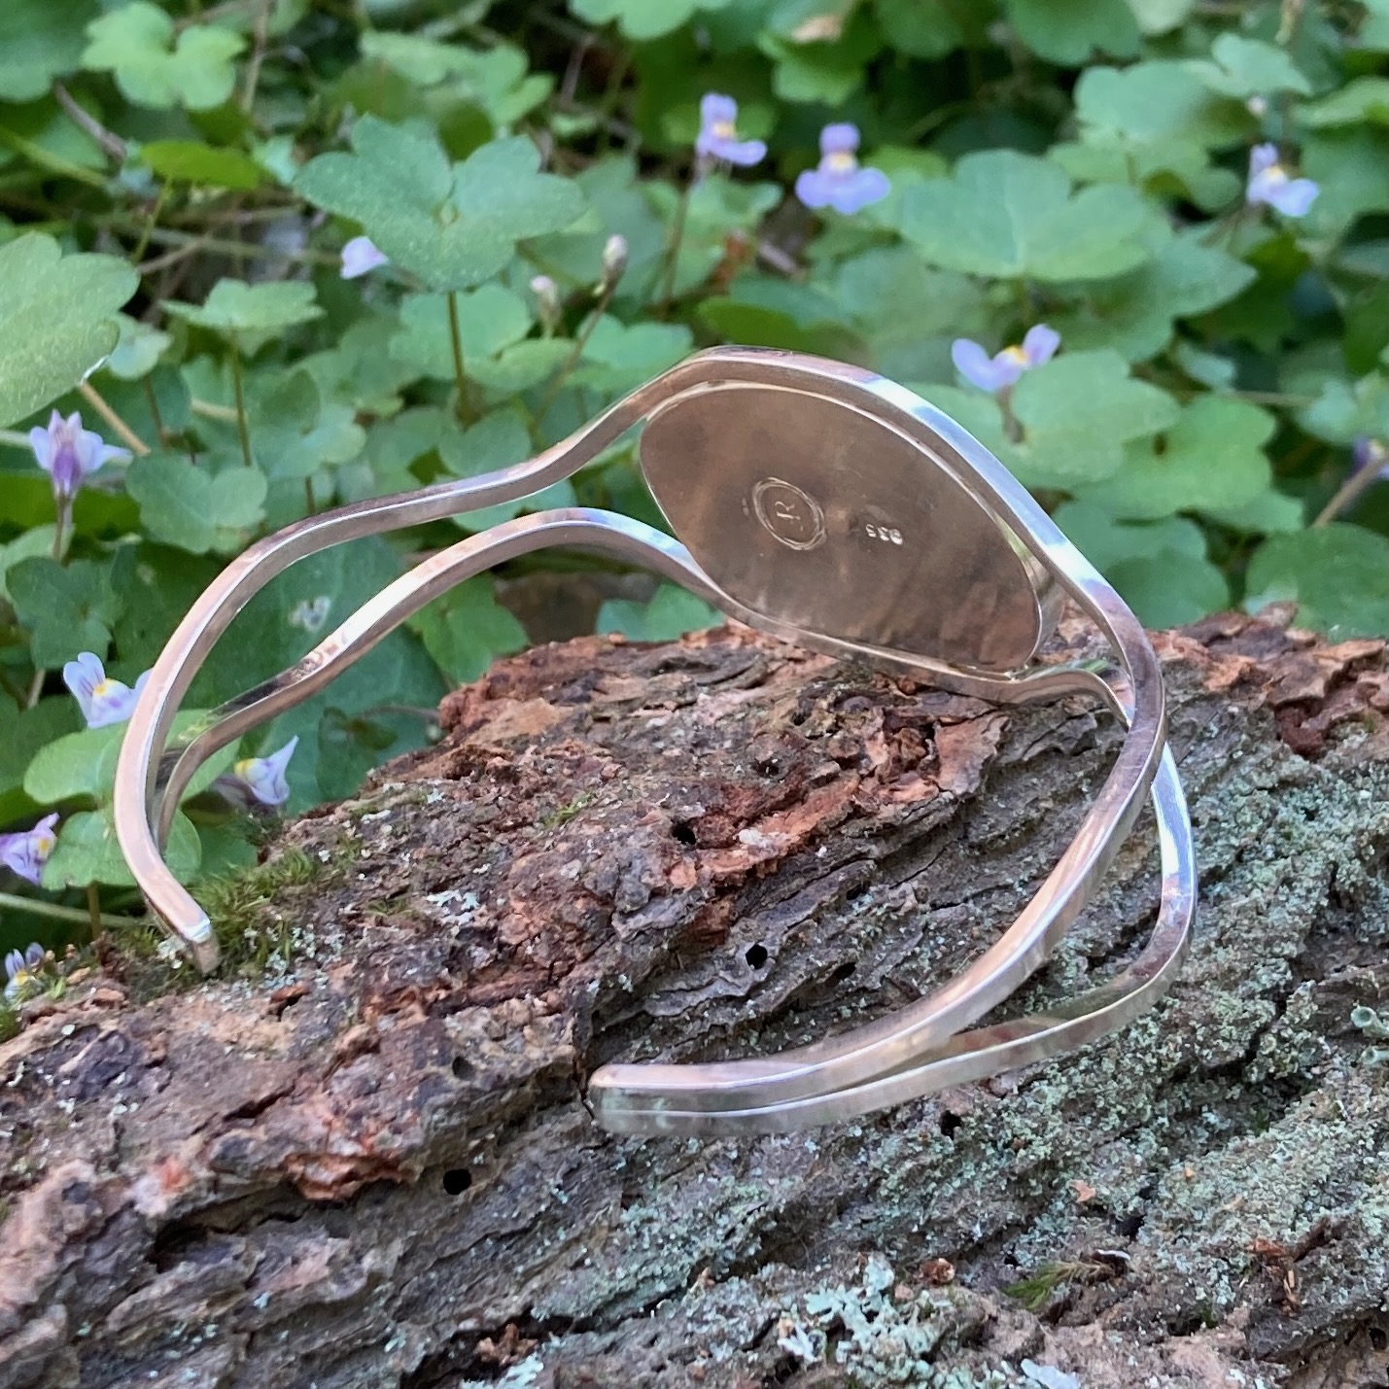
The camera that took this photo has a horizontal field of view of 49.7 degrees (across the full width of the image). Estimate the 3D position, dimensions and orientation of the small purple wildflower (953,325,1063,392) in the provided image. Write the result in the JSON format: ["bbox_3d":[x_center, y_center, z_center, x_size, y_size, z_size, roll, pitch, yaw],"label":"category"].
[{"bbox_3d":[0.030,-0.032,0.145,0.011,0.005,0.006,4,34,9],"label":"small purple wildflower"}]

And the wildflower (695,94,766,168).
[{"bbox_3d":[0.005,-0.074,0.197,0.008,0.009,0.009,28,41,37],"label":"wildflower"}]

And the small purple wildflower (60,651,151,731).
[{"bbox_3d":[-0.048,0.000,0.122,0.009,0.005,0.006,-11,35,-14],"label":"small purple wildflower"}]

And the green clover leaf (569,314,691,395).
[{"bbox_3d":[-0.008,-0.041,0.182,0.016,0.003,0.013,0,47,0],"label":"green clover leaf"}]

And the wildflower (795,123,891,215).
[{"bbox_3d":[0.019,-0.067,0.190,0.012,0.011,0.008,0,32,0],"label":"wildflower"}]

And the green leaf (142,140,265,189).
[{"bbox_3d":[-0.067,-0.072,0.205,0.015,0.002,0.012,-7,30,4],"label":"green leaf"}]

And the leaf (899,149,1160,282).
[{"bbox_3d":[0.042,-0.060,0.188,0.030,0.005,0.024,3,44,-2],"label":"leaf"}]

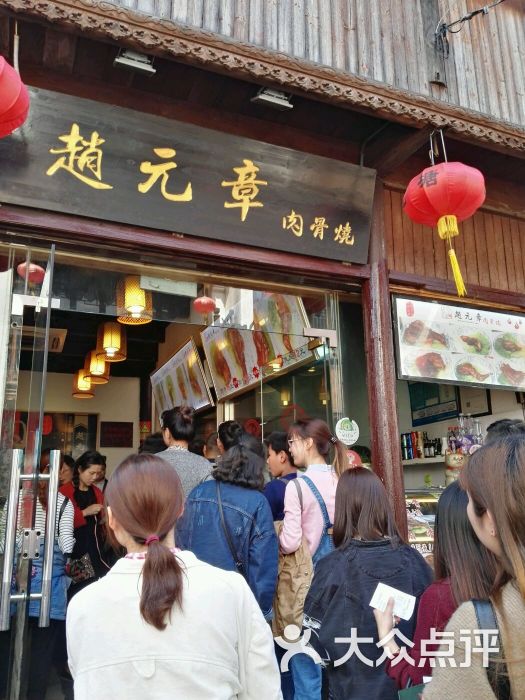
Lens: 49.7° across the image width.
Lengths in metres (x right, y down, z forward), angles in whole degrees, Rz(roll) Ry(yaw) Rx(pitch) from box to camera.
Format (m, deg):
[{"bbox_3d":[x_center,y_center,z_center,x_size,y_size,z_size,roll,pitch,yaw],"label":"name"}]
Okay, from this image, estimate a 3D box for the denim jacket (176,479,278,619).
[{"bbox_3d":[-0.172,0.956,2.801,0.510,0.630,0.300,1,-14,-8],"label":"denim jacket"}]

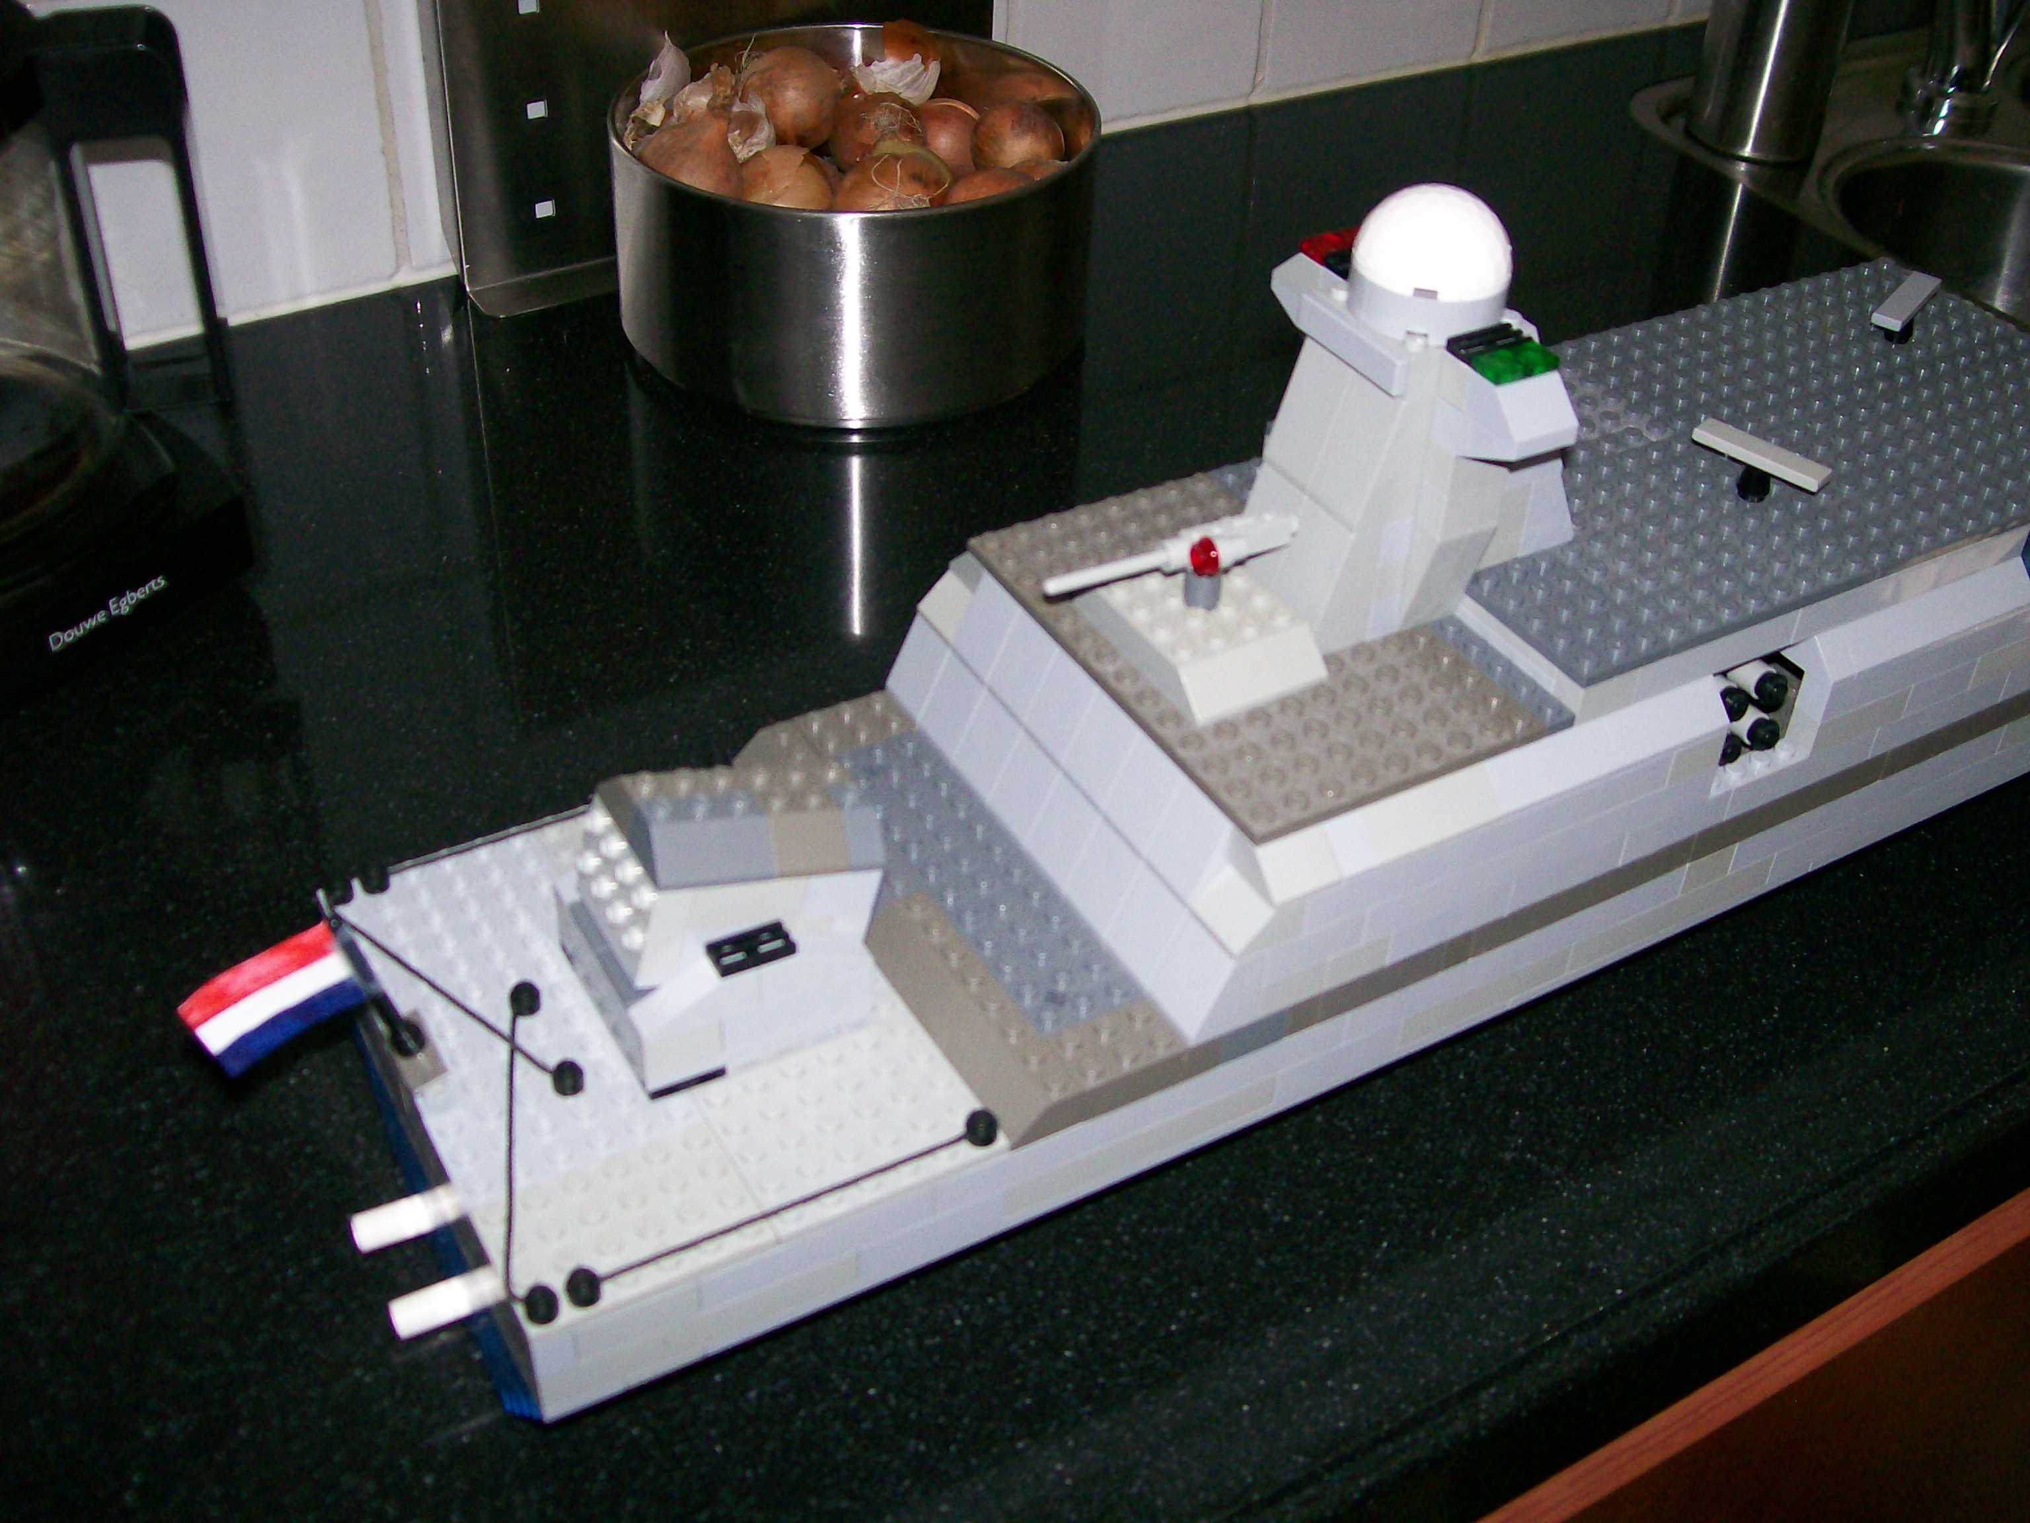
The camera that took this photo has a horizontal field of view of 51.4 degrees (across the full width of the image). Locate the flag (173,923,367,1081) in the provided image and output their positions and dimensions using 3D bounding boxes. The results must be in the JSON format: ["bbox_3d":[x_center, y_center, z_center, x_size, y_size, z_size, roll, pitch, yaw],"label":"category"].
[{"bbox_3d":[-0.134,0.043,0.382,0.031,0.024,0.005,-28,47,-14],"label":"flag"}]

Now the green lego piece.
[{"bbox_3d":[0.095,-0.075,0.399,0.016,0.004,0.009,-19,44,-24],"label":"green lego piece"}]

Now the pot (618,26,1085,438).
[{"bbox_3d":[-0.051,-0.175,0.687,0.155,0.079,0.155,2,40,-1],"label":"pot"}]

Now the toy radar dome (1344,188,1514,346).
[{"bbox_3d":[0.082,-0.100,0.410,0.032,0.025,0.032,2,40,-1],"label":"toy radar dome"}]

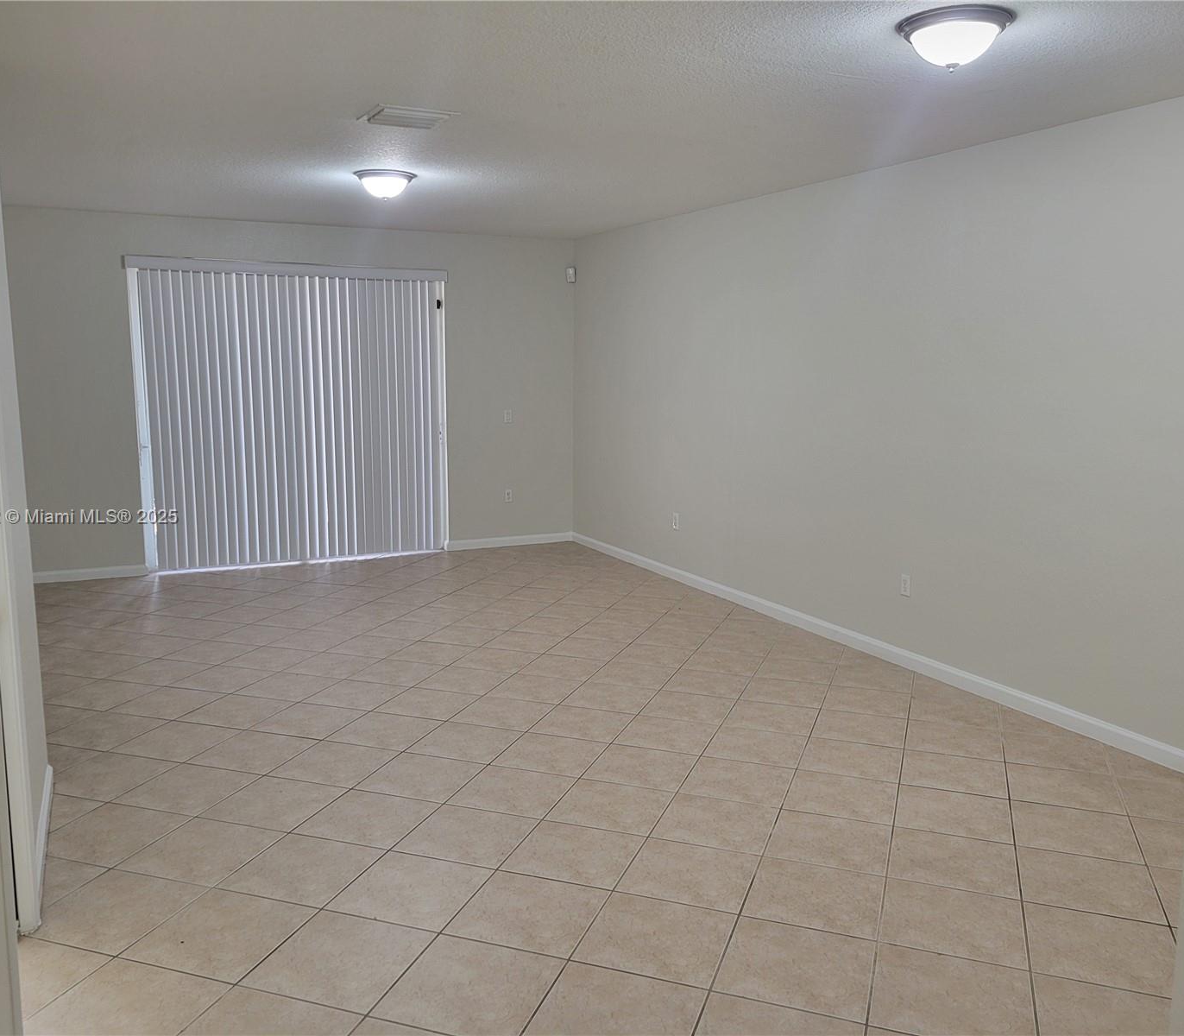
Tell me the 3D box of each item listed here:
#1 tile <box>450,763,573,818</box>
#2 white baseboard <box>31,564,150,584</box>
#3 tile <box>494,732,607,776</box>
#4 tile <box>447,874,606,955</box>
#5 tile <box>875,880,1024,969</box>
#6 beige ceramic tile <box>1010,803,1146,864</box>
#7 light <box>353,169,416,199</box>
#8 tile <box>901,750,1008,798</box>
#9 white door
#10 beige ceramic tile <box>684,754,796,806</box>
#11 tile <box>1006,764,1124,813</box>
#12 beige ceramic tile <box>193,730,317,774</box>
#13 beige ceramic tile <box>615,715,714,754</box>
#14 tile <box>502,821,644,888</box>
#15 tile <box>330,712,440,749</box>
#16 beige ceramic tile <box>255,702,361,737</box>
[{"bbox_3d":[-0.309,1.088,4.144,0.405,0.010,0.405,3,9,19],"label":"tile"},{"bbox_3d":[-3.869,0.423,8.015,0.861,0.083,0.014,-4,10,-26],"label":"white baseboard"},{"bbox_3d":[-0.171,1.032,4.525,0.405,0.010,0.405,3,9,19],"label":"tile"},{"bbox_3d":[-0.190,1.226,3.243,0.405,0.010,0.405,3,9,19],"label":"tile"},{"bbox_3d":[1.109,1.240,3.212,0.405,0.010,0.405,3,9,19],"label":"tile"},{"bbox_3d":[1.774,1.154,3.830,0.404,0.010,0.404,3,9,19],"label":"beige ceramic tile"},{"bbox_3d":[-1.171,-1.889,5.885,0.350,0.140,0.350,0,9,0],"label":"light"},{"bbox_3d":[1.512,1.069,4.375,0.405,0.010,0.405,3,9,19],"label":"tile"},{"bbox_3d":[-2.366,-0.826,8.485,2.472,2.379,0.110,-4,10,-26],"label":"white door"},{"bbox_3d":[0.603,1.078,4.255,0.405,0.010,0.405,3,9,19],"label":"beige ceramic tile"},{"bbox_3d":[1.899,1.093,4.242,0.405,0.010,0.405,3,9,19],"label":"tile"},{"bbox_3d":[-1.466,1.020,4.537,0.405,0.010,0.405,3,9,19],"label":"beige ceramic tile"},{"bbox_3d":[0.350,0.998,4.775,0.405,0.010,0.405,3,9,19],"label":"beige ceramic tile"},{"bbox_3d":[-0.054,1.172,3.606,0.404,0.010,0.404,3,9,19],"label":"tile"},{"bbox_3d":[-0.946,0.985,4.792,0.405,0.010,0.405,3,9,19],"label":"tile"},{"bbox_3d":[-1.335,0.963,4.922,0.405,0.010,0.405,3,9,19],"label":"beige ceramic tile"}]

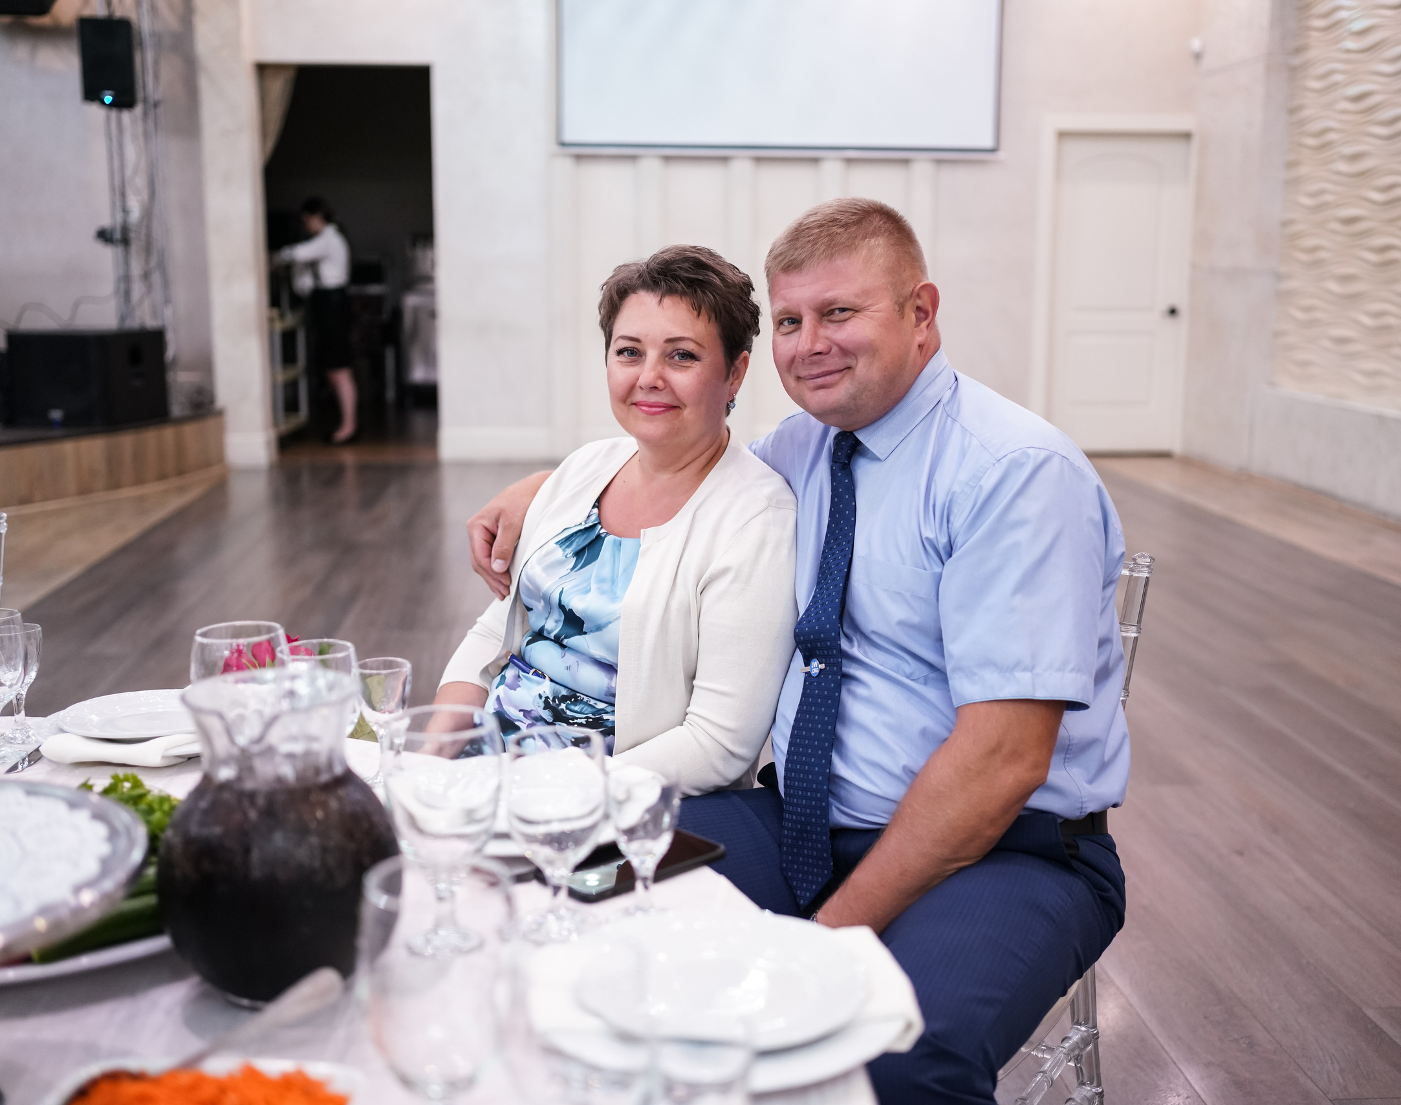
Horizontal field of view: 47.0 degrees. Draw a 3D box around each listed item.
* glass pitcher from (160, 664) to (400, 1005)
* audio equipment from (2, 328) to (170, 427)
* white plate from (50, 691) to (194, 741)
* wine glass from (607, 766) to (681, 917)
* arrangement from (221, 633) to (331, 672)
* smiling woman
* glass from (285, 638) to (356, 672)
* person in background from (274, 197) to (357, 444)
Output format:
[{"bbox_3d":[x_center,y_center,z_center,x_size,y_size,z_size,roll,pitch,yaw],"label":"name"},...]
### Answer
[{"bbox_3d":[-0.301,0.199,1.162,0.166,0.218,0.198,-1,10,-3],"label":"glass pitcher"},{"bbox_3d":[-3.543,-1.019,9.359,0.560,0.515,0.660,2,10,11],"label":"audio equipment"},{"bbox_3d":[-0.571,0.179,1.690,0.202,0.022,0.202,0,10,0],"label":"white plate"},{"bbox_3d":[-0.043,0.232,1.273,0.056,0.114,0.056,0,10,0],"label":"wine glass"},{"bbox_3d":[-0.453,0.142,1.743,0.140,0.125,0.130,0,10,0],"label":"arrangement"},{"bbox_3d":[-0.189,0.310,1.795,0.520,1.282,0.720,9,14,42],"label":"smiling woman"},{"bbox_3d":[-0.363,0.167,1.536,0.077,0.153,0.077,0,10,0],"label":"glass"},{"bbox_3d":[-2.660,-1.602,11.097,0.570,1.660,0.460,-2,11,-11],"label":"person in background"}]

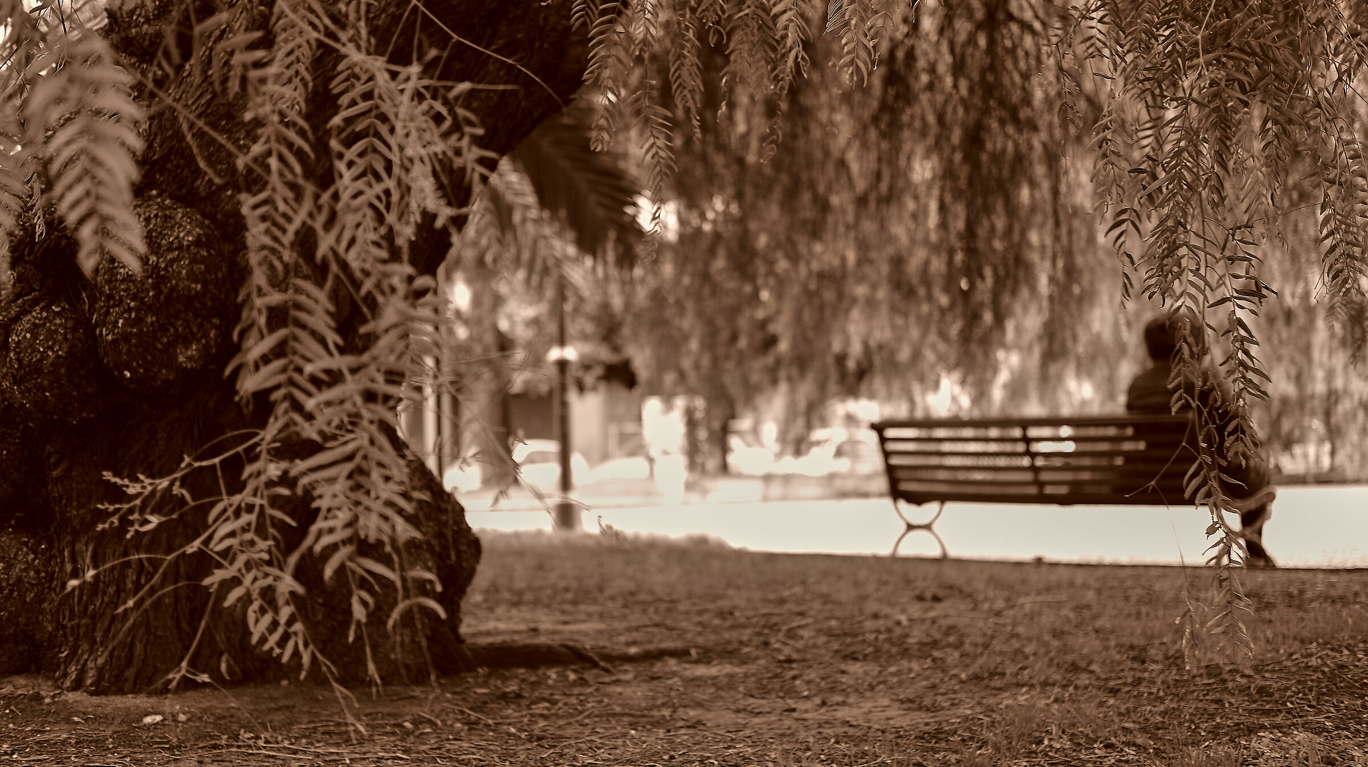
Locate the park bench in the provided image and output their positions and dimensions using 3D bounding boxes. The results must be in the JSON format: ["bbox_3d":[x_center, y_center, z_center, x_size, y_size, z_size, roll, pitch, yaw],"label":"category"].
[{"bbox_3d":[2.107,0.593,11.137,0.689,0.790,2.292,2,-3,-41],"label":"park bench"}]

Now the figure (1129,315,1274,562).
[{"bbox_3d":[2.725,0.316,10.586,0.800,1.300,0.520,2,-3,-41],"label":"figure"}]

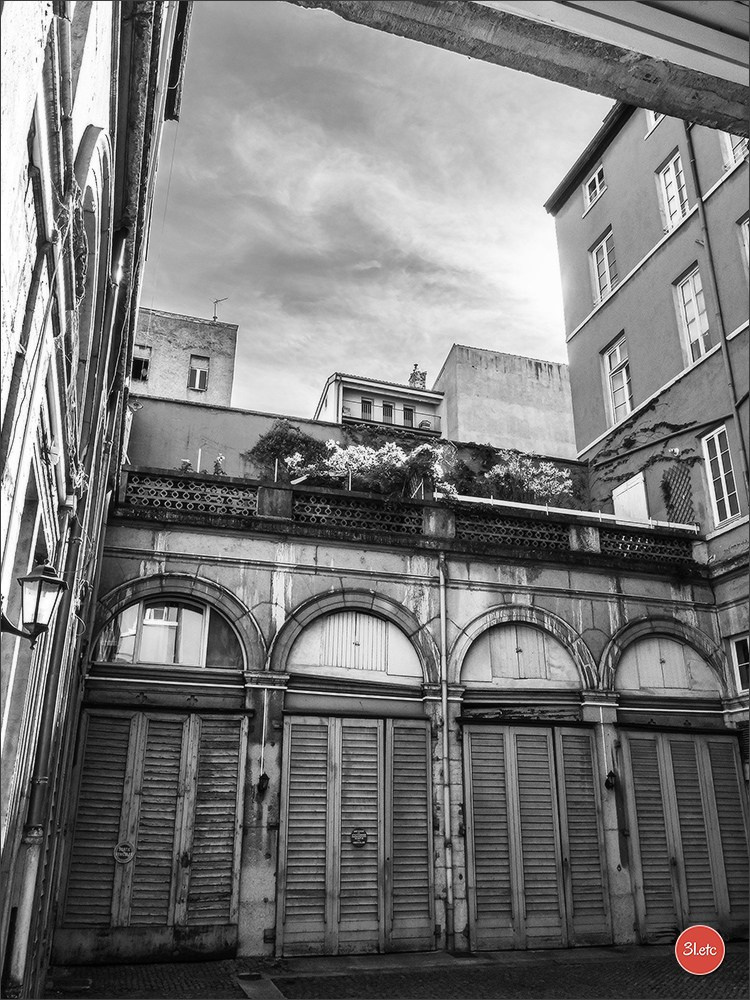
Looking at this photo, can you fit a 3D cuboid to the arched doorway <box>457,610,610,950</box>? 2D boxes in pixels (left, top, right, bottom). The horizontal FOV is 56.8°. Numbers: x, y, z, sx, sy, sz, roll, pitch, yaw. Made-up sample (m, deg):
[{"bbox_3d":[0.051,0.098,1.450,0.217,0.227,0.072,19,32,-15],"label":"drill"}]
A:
[{"bbox_3d":[2.222,3.736,9.696,2.052,4.280,0.350,7,-22,-14],"label":"arched doorway"}]

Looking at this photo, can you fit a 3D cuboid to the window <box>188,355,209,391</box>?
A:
[{"bbox_3d":[-7.897,-5.699,30.974,0.802,1.845,0.250,7,-22,-14],"label":"window"}]

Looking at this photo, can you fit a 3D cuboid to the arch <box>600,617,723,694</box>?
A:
[{"bbox_3d":[4.461,2.383,10.800,2.259,1.165,0.280,7,-22,-14],"label":"arch"}]

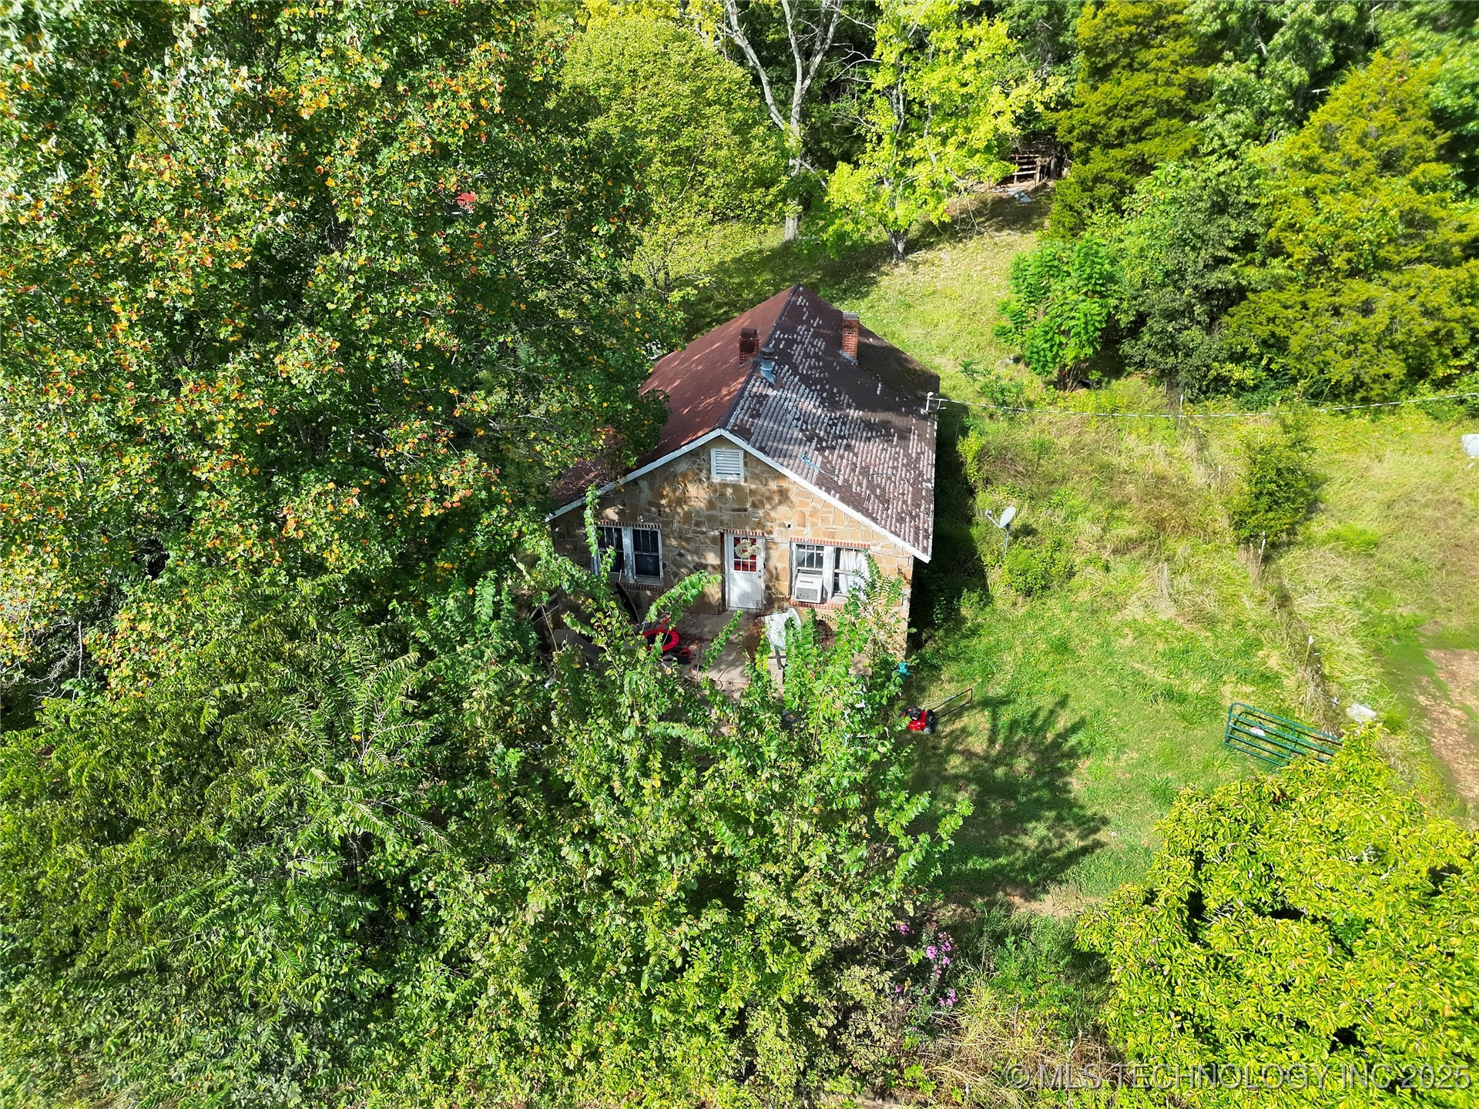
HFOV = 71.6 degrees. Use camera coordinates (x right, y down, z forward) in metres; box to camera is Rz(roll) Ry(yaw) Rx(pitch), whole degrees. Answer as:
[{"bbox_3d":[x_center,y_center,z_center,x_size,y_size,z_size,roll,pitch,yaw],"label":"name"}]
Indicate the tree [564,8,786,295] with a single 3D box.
[{"bbox_3d":[-2.658,-15.331,40.940,9.000,10.600,8.800,6,31,9],"label":"tree"}]

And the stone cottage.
[{"bbox_3d":[0.840,-3.149,28.505,9.060,5.650,11.750,6,31,9],"label":"stone cottage"}]

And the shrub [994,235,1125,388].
[{"bbox_3d":[11.066,-8.243,35.485,4.500,5.100,4.300,6,31,9],"label":"shrub"}]

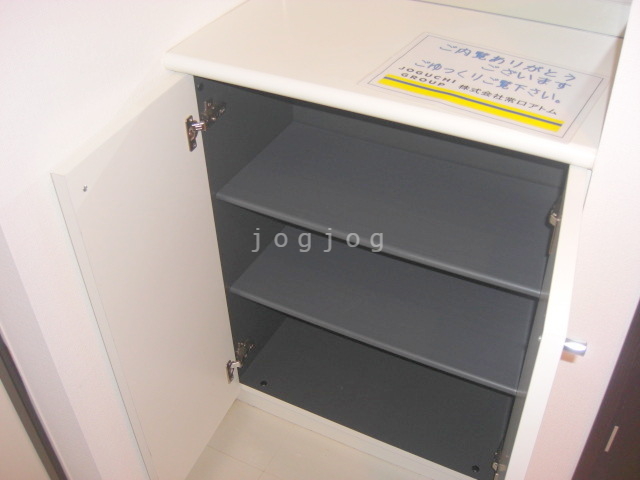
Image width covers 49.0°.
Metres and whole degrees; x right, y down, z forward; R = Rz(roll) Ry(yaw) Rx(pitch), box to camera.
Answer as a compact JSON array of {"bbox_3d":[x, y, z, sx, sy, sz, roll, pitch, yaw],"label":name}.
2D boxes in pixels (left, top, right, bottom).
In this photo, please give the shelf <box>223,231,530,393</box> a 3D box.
[{"bbox_3d":[0.155,0.114,1.515,0.628,0.020,0.302,17,43,22],"label":"shelf"}]

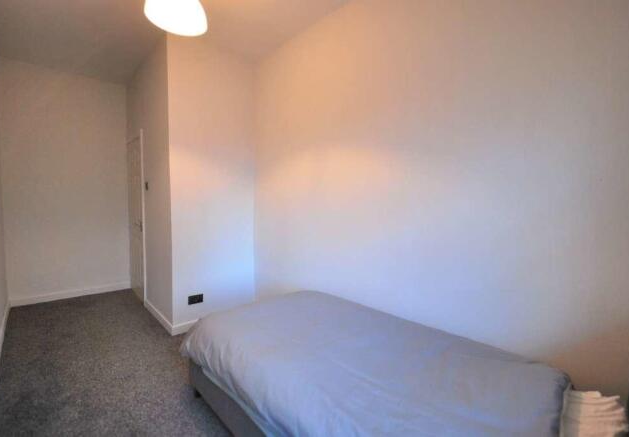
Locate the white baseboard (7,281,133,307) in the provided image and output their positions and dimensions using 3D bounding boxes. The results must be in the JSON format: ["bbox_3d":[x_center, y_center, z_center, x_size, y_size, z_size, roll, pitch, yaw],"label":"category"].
[{"bbox_3d":[-3.048,0.967,3.509,1.166,0.095,0.020,-2,5,-38],"label":"white baseboard"}]

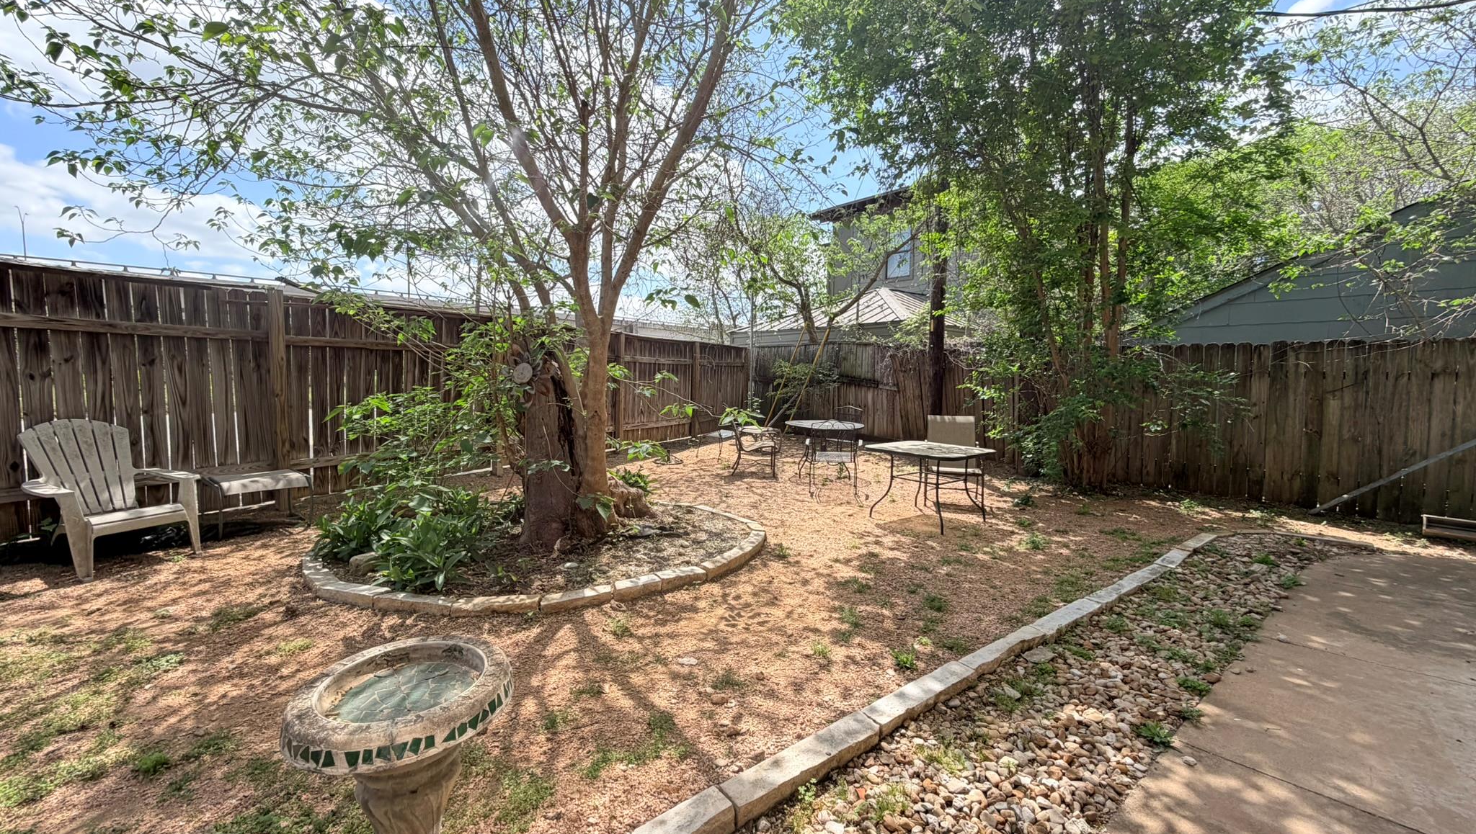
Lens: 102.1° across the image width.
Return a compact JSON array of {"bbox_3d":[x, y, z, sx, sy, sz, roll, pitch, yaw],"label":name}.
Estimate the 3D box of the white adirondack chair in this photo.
[{"bbox_3d":[-4.222,0.486,3.969,0.820,0.930,0.720,1,4,17],"label":"white adirondack chair"}]

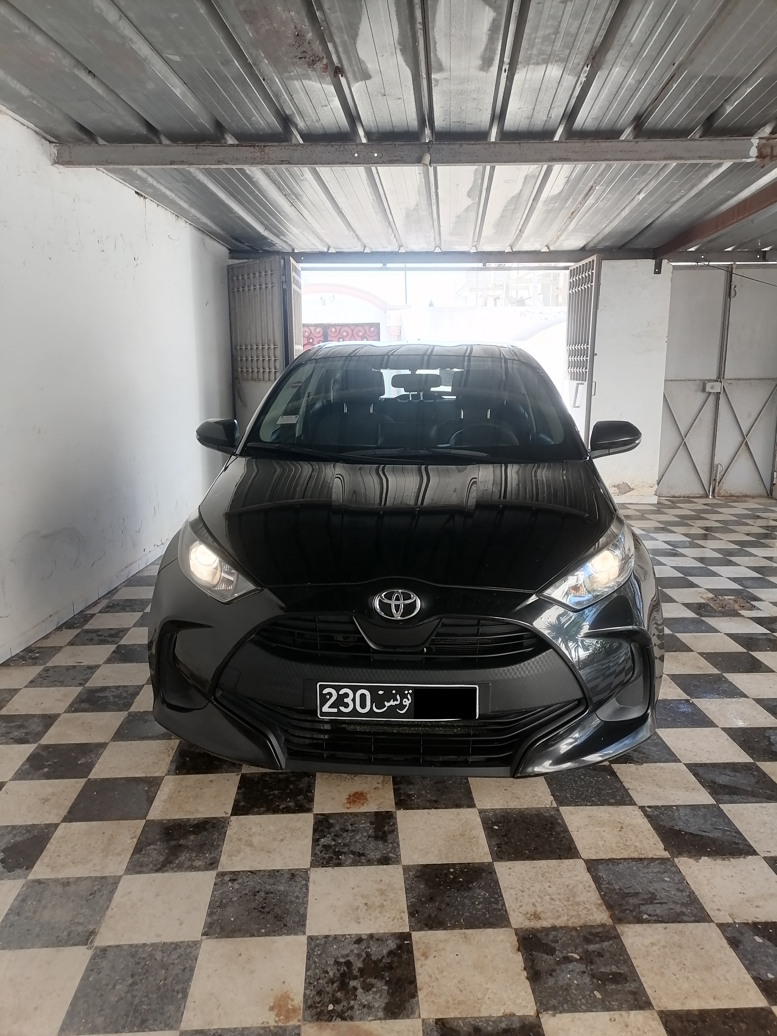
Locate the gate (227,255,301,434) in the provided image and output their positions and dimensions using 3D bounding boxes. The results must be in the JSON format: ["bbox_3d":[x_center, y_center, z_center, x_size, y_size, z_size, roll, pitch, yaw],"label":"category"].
[{"bbox_3d":[-1.090,-1.100,6.950,0.670,2.100,0.820,0,12,-3],"label":"gate"}]

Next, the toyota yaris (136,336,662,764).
[{"bbox_3d":[0.157,-0.190,4.140,1.800,1.490,3.940,1,12,4],"label":"toyota yaris"}]

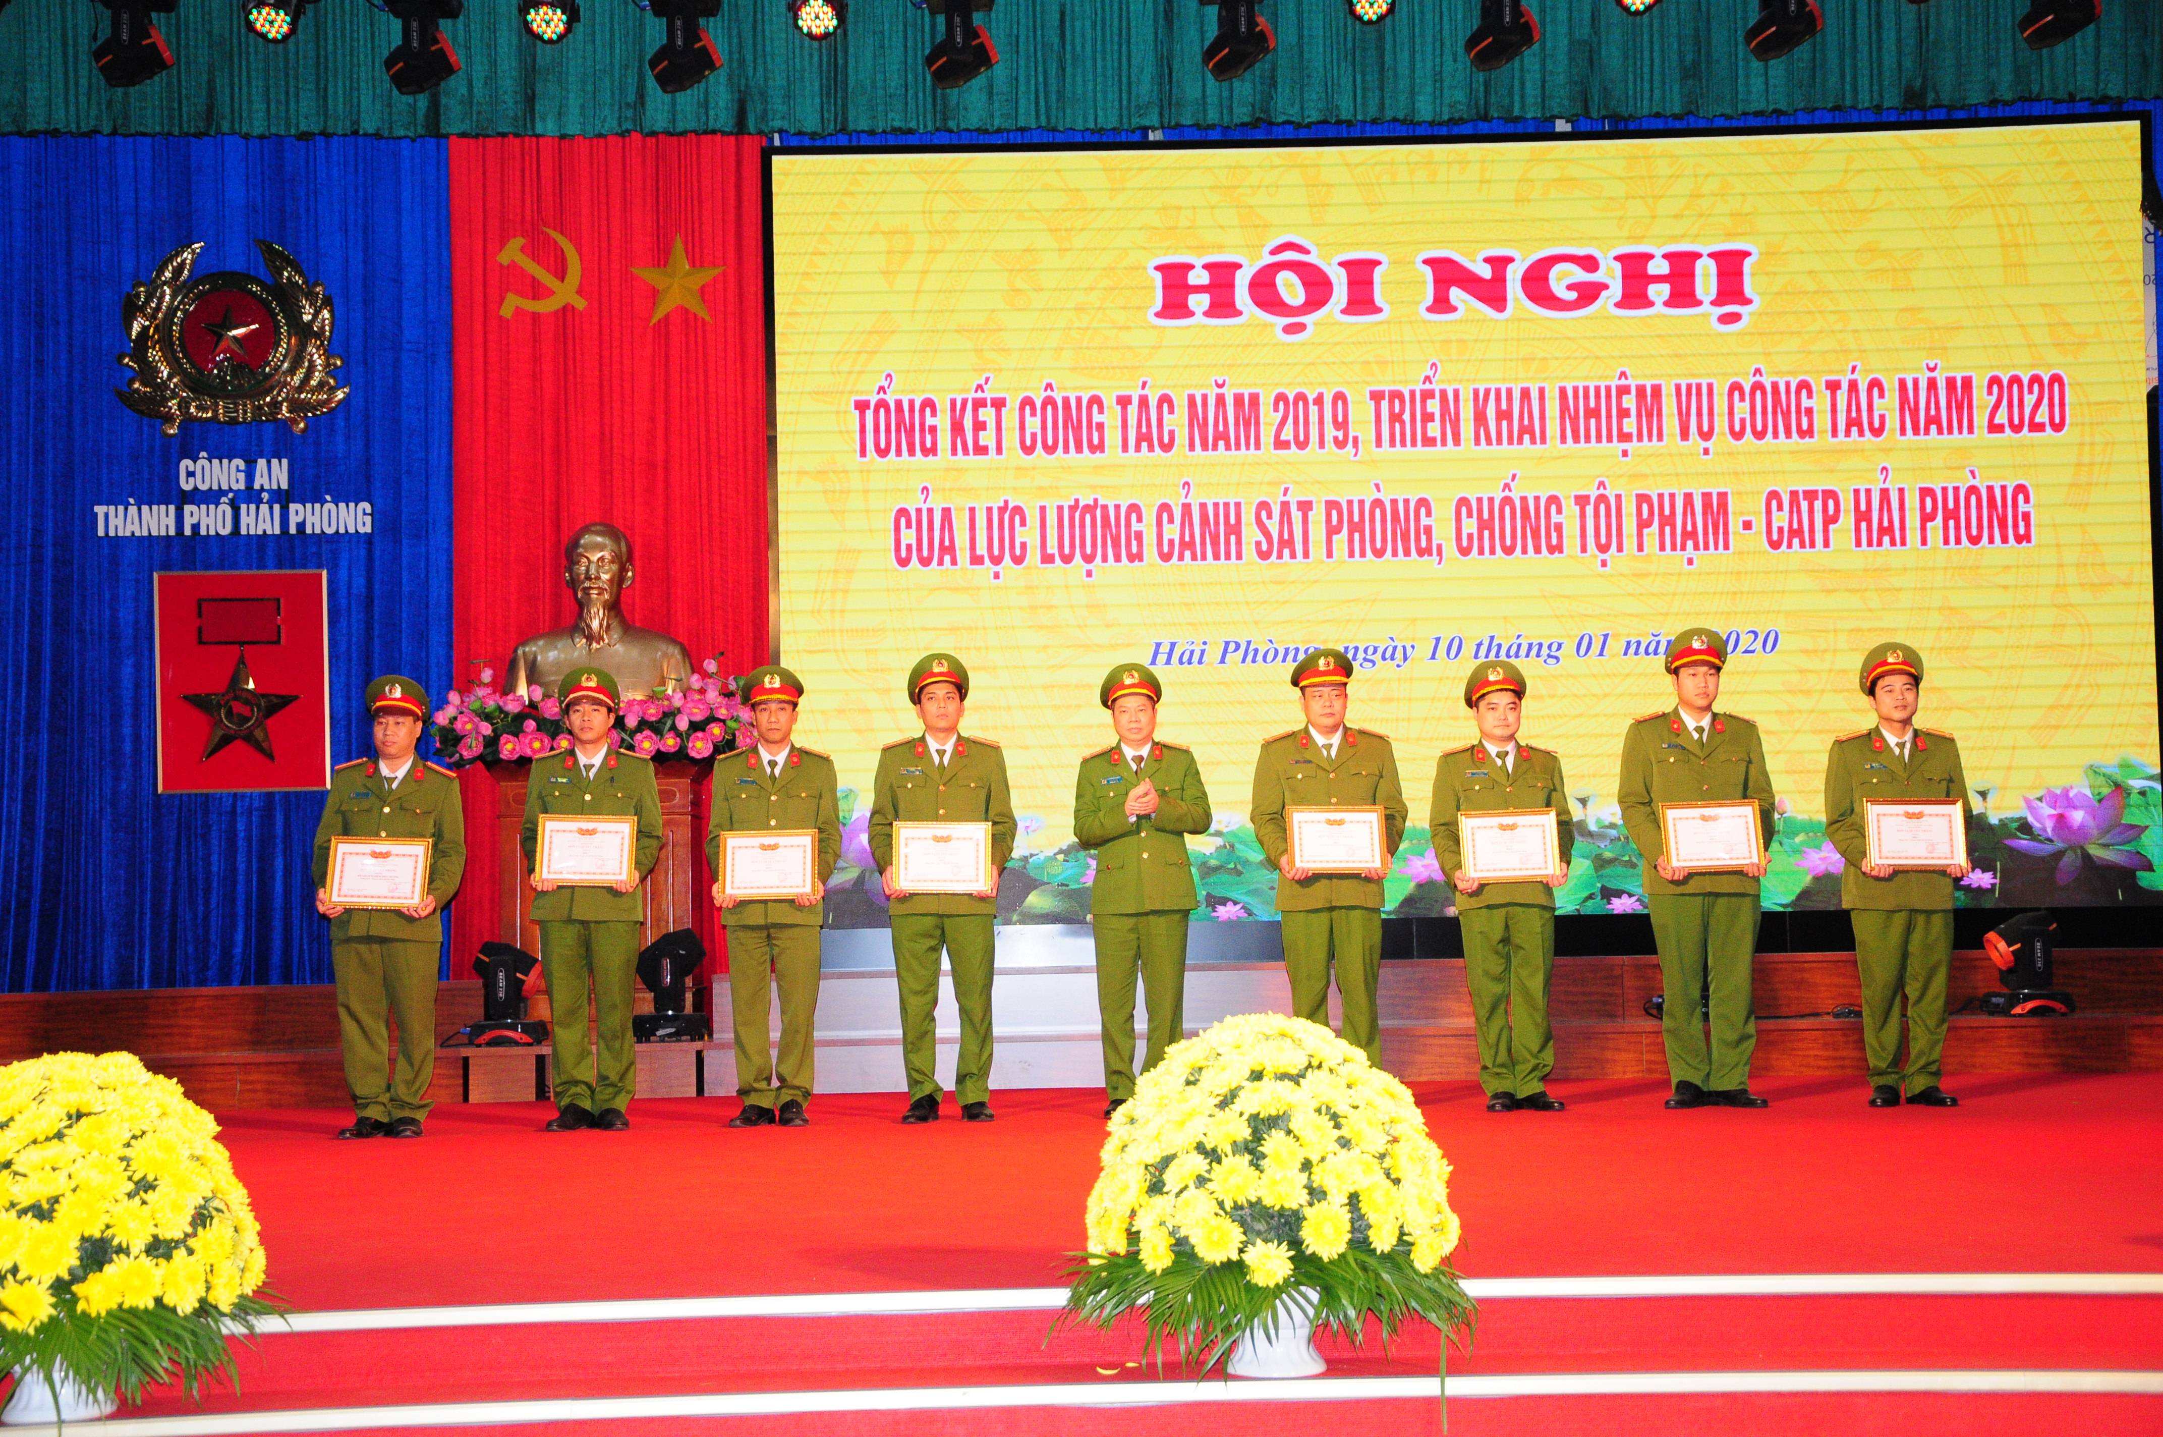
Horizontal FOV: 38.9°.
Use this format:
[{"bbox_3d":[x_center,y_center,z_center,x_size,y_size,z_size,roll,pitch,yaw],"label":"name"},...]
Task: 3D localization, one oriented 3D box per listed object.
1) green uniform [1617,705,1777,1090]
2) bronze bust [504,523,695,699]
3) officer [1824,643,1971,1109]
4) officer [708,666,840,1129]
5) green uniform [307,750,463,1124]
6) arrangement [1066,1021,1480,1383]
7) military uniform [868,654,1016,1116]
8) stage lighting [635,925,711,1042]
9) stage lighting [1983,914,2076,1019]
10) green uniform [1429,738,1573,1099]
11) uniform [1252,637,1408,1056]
[{"bbox_3d":[2.365,0.694,11.750,0.610,1.486,0.380,-1,-1,-5],"label":"green uniform"},{"bbox_3d":[-2.109,-0.429,13.400,0.836,0.851,0.440,-1,-1,0],"label":"bronze bust"},{"bbox_3d":[3.142,0.599,11.800,0.484,1.765,0.400,-1,0,0],"label":"officer"},{"bbox_3d":[-1.184,0.676,11.800,0.474,1.738,0.400,-1,0,-3],"label":"officer"},{"bbox_3d":[-2.649,0.837,11.700,0.588,1.421,0.370,-1,-1,7],"label":"green uniform"},{"bbox_3d":[0.474,1.212,7.800,1.055,0.922,0.980,-1,-1,0],"label":"arrangement"},{"bbox_3d":[-0.535,0.646,11.750,0.571,1.791,0.390,-1,-1,0],"label":"military uniform"},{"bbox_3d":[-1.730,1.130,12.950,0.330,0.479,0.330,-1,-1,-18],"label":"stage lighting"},{"bbox_3d":[3.916,1.015,12.670,0.320,0.404,0.320,-1,0,-9],"label":"stage lighting"},{"bbox_3d":[1.609,0.769,11.750,0.551,1.388,0.370,-1,-1,-7],"label":"green uniform"},{"bbox_3d":[0.953,0.621,11.800,0.550,1.769,0.400,-1,0,-1],"label":"uniform"}]

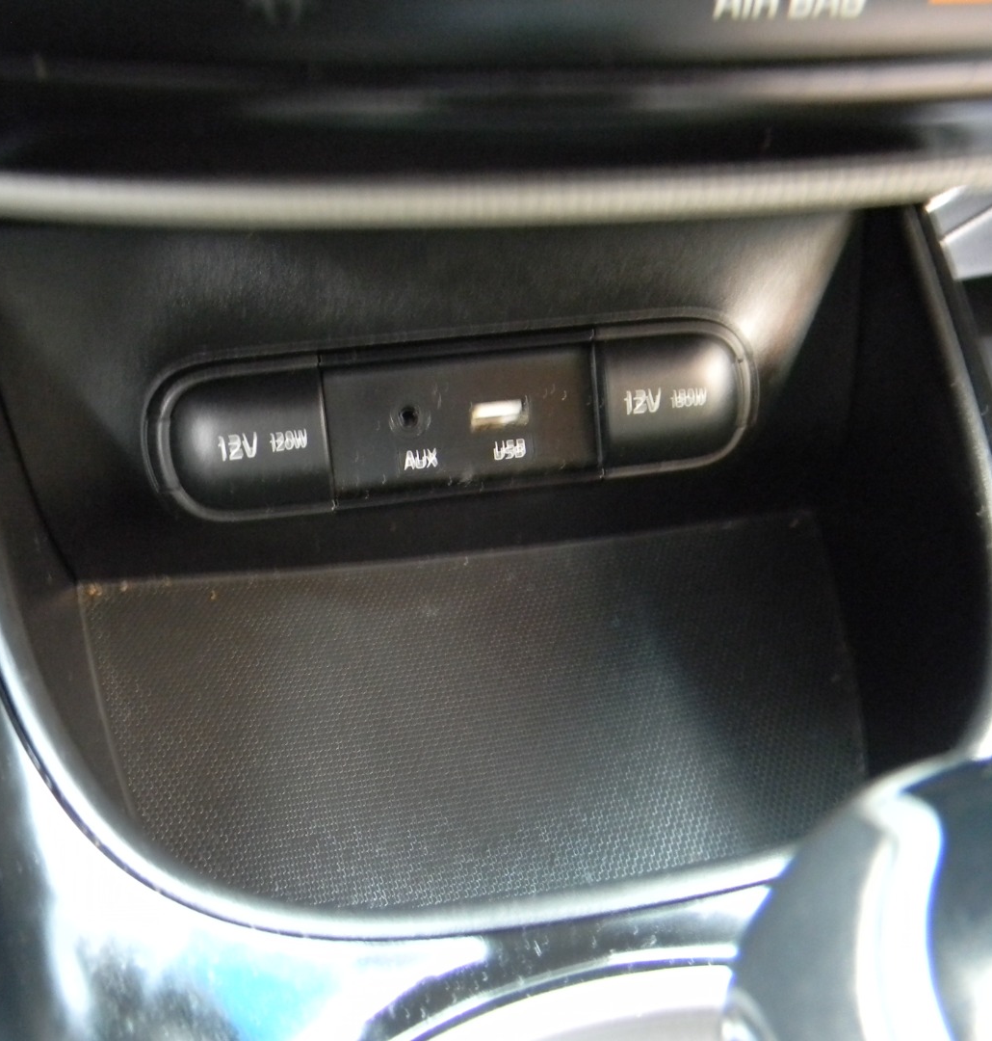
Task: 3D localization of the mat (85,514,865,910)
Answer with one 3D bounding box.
[{"bbox_3d":[0.000,0.038,0.219,0.163,0.003,0.088,-6,46,-8],"label":"mat"}]

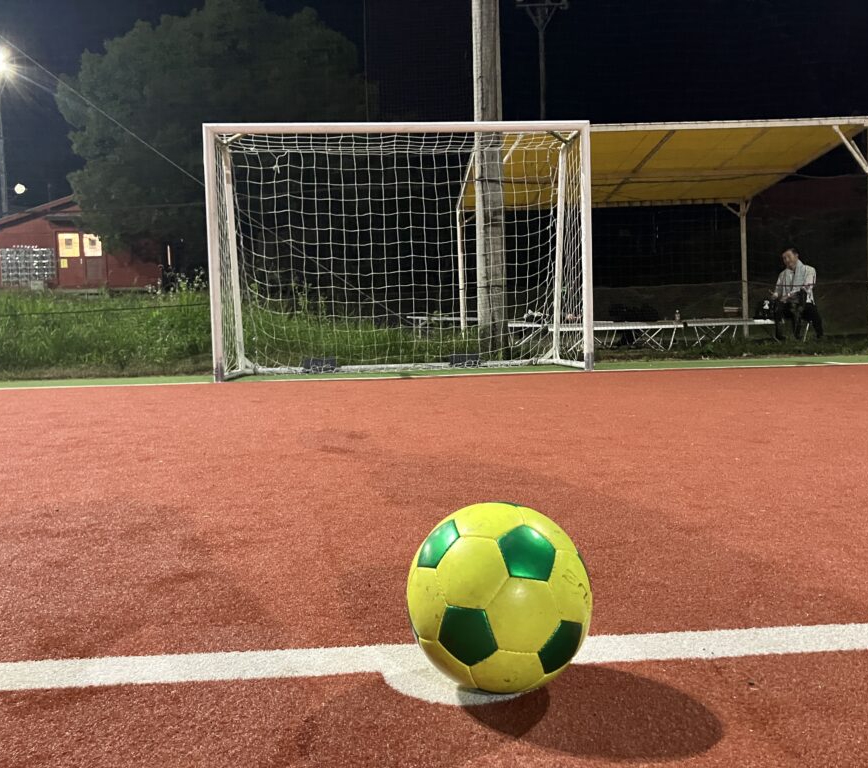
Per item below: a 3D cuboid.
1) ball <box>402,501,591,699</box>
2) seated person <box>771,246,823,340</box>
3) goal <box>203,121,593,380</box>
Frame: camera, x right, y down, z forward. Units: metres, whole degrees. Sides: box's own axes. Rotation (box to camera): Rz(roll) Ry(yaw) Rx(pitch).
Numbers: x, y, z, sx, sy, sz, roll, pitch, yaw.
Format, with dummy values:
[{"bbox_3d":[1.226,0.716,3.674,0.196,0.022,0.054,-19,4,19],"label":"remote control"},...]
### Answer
[{"bbox_3d":[0.073,0.237,0.927,0.206,0.206,0.206,-2,4,0],"label":"ball"},{"bbox_3d":[4.526,-1.119,10.300,0.620,1.140,0.680,0,4,27],"label":"seated person"},{"bbox_3d":[-0.293,-1.137,7.429,3.160,2.080,1.200,-2,4,-5],"label":"goal"}]

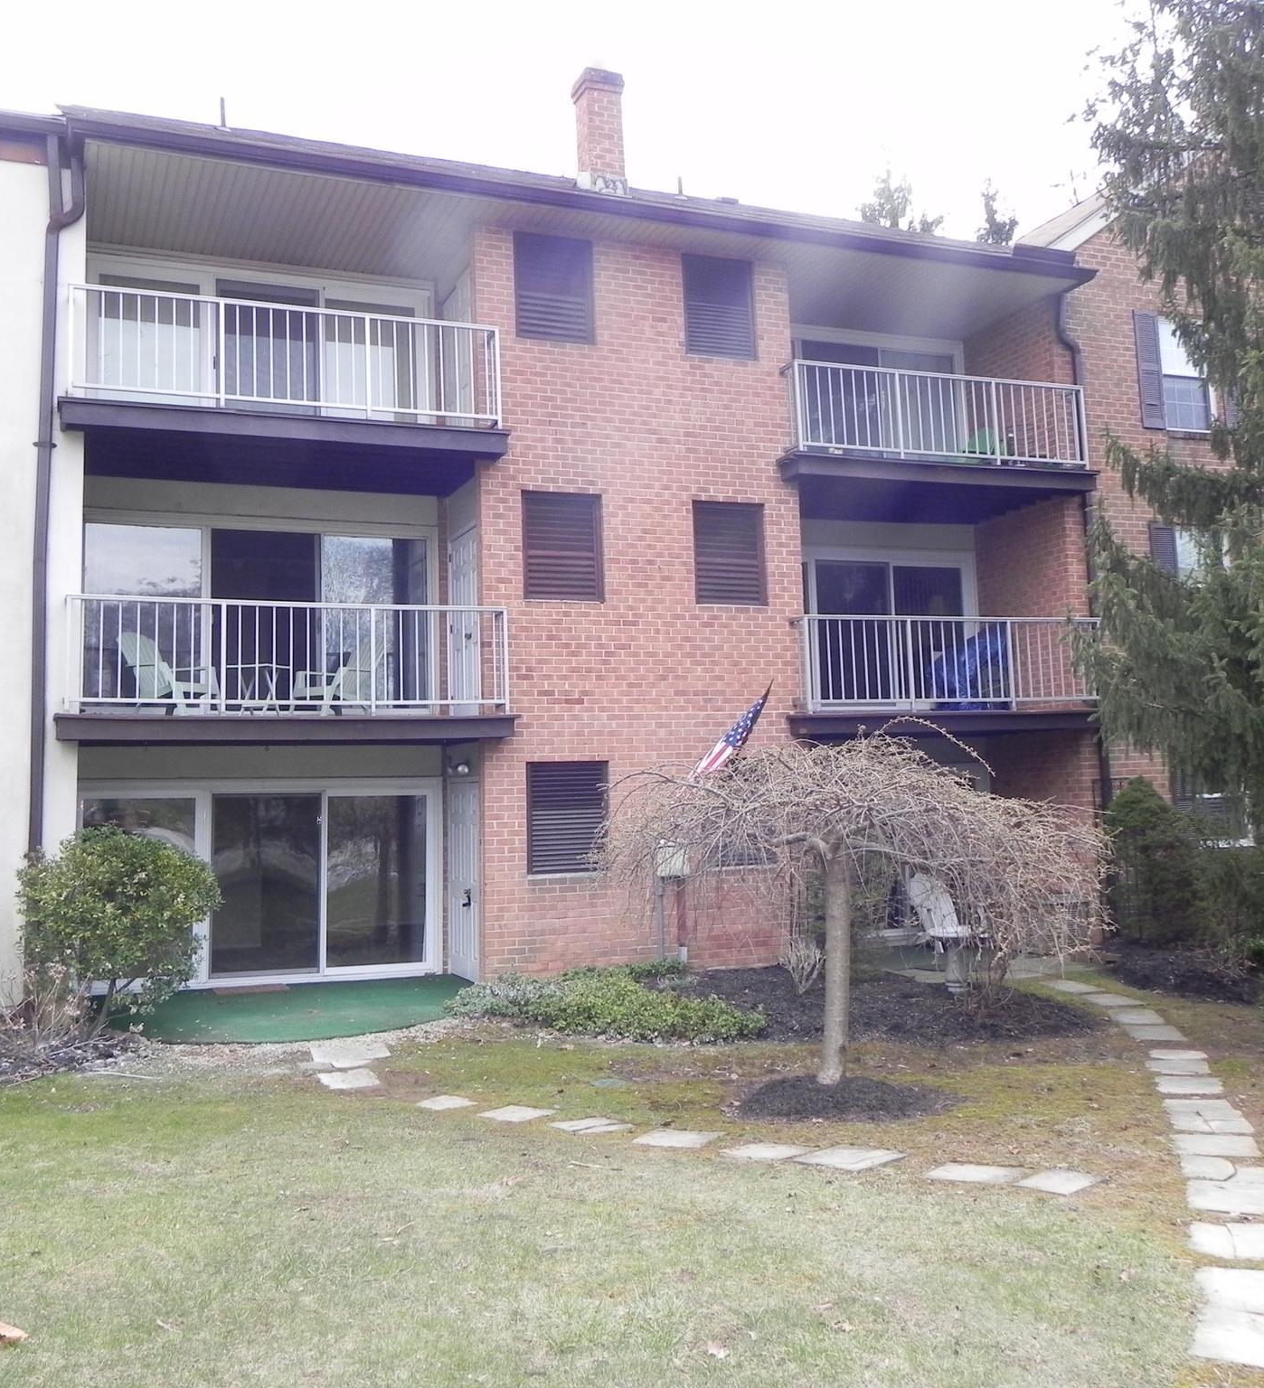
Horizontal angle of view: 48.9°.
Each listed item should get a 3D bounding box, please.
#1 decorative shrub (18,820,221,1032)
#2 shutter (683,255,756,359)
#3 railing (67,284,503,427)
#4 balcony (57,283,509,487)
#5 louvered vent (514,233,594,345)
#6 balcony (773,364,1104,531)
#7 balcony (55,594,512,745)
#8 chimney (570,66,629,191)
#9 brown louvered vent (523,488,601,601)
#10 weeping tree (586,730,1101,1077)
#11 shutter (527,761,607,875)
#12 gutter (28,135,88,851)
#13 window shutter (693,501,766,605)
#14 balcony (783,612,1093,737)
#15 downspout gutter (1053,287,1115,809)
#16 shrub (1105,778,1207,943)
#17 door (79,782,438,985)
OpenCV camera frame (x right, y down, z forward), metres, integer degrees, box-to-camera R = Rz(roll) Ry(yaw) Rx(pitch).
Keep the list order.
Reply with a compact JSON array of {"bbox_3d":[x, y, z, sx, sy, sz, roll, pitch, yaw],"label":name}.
[{"bbox_3d":[-3.896,1.774,10.570,1.480,1.533,1.400,1,-8,-20],"label":"decorative shrub"},{"bbox_3d":[0.950,-4.208,15.153,0.840,1.130,0.080,0,-6,-20],"label":"shutter"},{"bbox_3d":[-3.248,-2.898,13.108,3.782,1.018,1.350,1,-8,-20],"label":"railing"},{"bbox_3d":[-3.488,-2.869,13.989,4.135,1.300,2.080,0,-6,-20],"label":"balcony"},{"bbox_3d":[-0.764,-4.052,13.915,0.815,1.083,0.080,1,-8,-20],"label":"louvered vent"},{"bbox_3d":[3.201,-2.844,16.436,3.920,1.265,2.080,0,-6,-20],"label":"balcony"},{"bbox_3d":[-3.400,-0.115,13.715,4.135,1.270,2.080,0,-6,-20],"label":"balcony"},{"bbox_3d":[-0.351,-6.291,15.795,0.460,1.440,0.480,1,-8,-20],"label":"chimney"},{"bbox_3d":[-0.687,-1.455,13.824,0.829,1.078,0.108,0,-4,-22],"label":"brown louvered vent"},{"bbox_3d":[1.302,1.267,8.358,2.920,2.066,2.831,1,-8,-20],"label":"weeping tree"},{"bbox_3d":[-0.631,1.247,13.967,0.860,1.115,0.080,0,-6,-20],"label":"shutter"},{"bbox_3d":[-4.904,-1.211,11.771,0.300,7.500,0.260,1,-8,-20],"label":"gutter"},{"bbox_3d":[1.038,-1.486,14.882,0.840,1.115,0.080,0,-6,-20],"label":"window shutter"},{"bbox_3d":[3.289,-0.106,16.164,3.920,1.260,2.080,0,-6,-20],"label":"balcony"},{"bbox_3d":[5.438,-1.260,16.533,0.300,7.230,0.180,0,-6,-20],"label":"downspout gutter"},{"bbox_3d":[5.508,1.760,14.665,1.030,1.740,0.999,1,-8,-20],"label":"shrub"},{"bbox_3d":[-3.608,1.857,13.605,3.584,2.003,0.140,1,-8,-20],"label":"door"}]

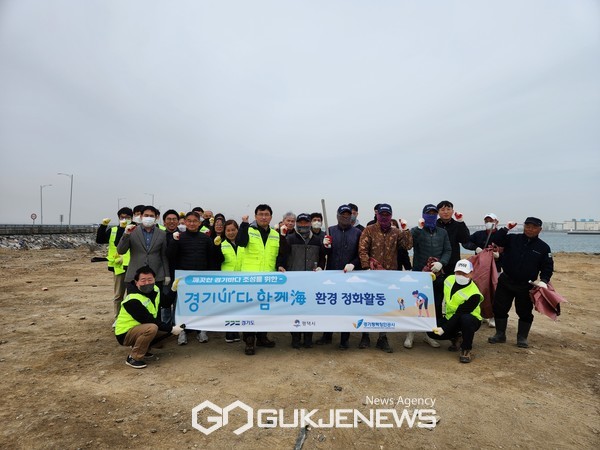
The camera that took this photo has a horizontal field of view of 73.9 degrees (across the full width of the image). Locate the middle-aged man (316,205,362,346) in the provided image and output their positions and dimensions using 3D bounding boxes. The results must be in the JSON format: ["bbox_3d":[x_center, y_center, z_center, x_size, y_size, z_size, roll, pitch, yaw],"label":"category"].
[{"bbox_3d":[0.519,0.630,4.870,0.560,1.737,0.500,0,-1,1],"label":"middle-aged man"}]

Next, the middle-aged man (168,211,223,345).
[{"bbox_3d":[-1.347,0.672,5.149,0.689,1.670,0.420,0,-1,-6],"label":"middle-aged man"}]

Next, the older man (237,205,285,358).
[{"bbox_3d":[-0.488,0.626,4.870,0.567,1.755,0.450,0,-1,-2],"label":"older man"}]

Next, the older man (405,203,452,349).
[{"bbox_3d":[1.551,0.627,4.870,0.540,1.743,0.460,0,-1,9],"label":"older man"}]

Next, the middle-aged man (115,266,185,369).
[{"bbox_3d":[-1.671,0.974,4.370,0.720,1.039,0.560,-1,-1,41],"label":"middle-aged man"}]

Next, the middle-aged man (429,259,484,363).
[{"bbox_3d":[1.778,0.941,4.530,0.580,1.109,0.660,0,-1,27],"label":"middle-aged man"}]

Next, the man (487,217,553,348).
[{"bbox_3d":[2.753,0.703,5.000,0.740,1.594,0.480,0,-1,19],"label":"man"}]

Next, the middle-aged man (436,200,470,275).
[{"bbox_3d":[2.049,0.596,5.510,0.601,1.830,0.420,0,-1,8],"label":"middle-aged man"}]

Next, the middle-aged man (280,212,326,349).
[{"bbox_3d":[0.057,0.681,5.069,0.603,1.650,0.420,0,-1,0],"label":"middle-aged man"}]

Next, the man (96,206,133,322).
[{"bbox_3d":[-2.648,0.626,5.850,0.600,1.765,0.450,0,-1,-14],"label":"man"}]

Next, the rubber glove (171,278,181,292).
[{"bbox_3d":[-1.386,0.672,4.450,0.090,0.160,0.100,14,7,-36],"label":"rubber glove"}]

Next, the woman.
[{"bbox_3d":[-0.861,0.718,5.249,0.443,1.580,0.380,0,-1,-4],"label":"woman"}]

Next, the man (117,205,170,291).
[{"bbox_3d":[-2.029,0.635,5.180,0.693,1.745,0.420,0,-1,-9],"label":"man"}]

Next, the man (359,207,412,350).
[{"bbox_3d":[1.047,0.624,4.890,0.654,1.760,0.450,0,-1,5],"label":"man"}]

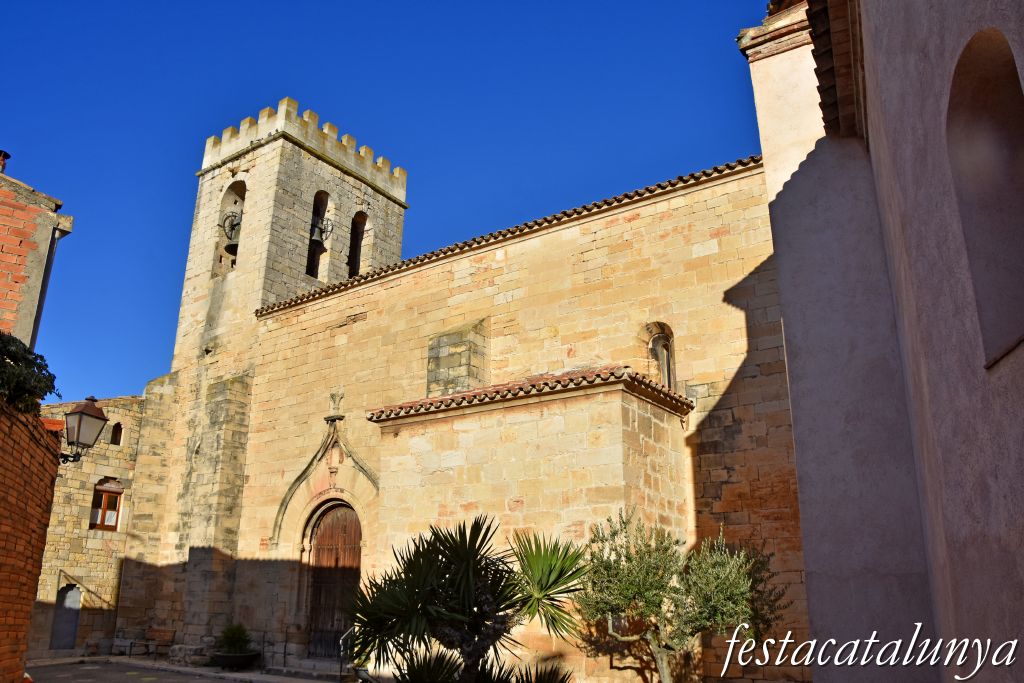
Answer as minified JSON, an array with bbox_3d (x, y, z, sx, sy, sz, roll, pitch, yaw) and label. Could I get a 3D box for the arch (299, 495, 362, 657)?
[{"bbox_3d":[-4.443,5.918,19.356,2.332,3.823,0.524,-12,-22,33],"label":"arch"}]

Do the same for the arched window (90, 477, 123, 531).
[{"bbox_3d":[-13.027,5.213,24.613,0.317,1.684,0.966,-12,-22,33],"label":"arched window"}]

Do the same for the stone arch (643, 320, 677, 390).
[{"bbox_3d":[3.113,0.422,15.620,0.642,1.601,0.455,-12,-22,33],"label":"stone arch"}]

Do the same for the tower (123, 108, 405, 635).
[{"bbox_3d":[-8.125,1.174,26.845,5.175,18.009,6.693,-12,-22,33],"label":"tower"}]

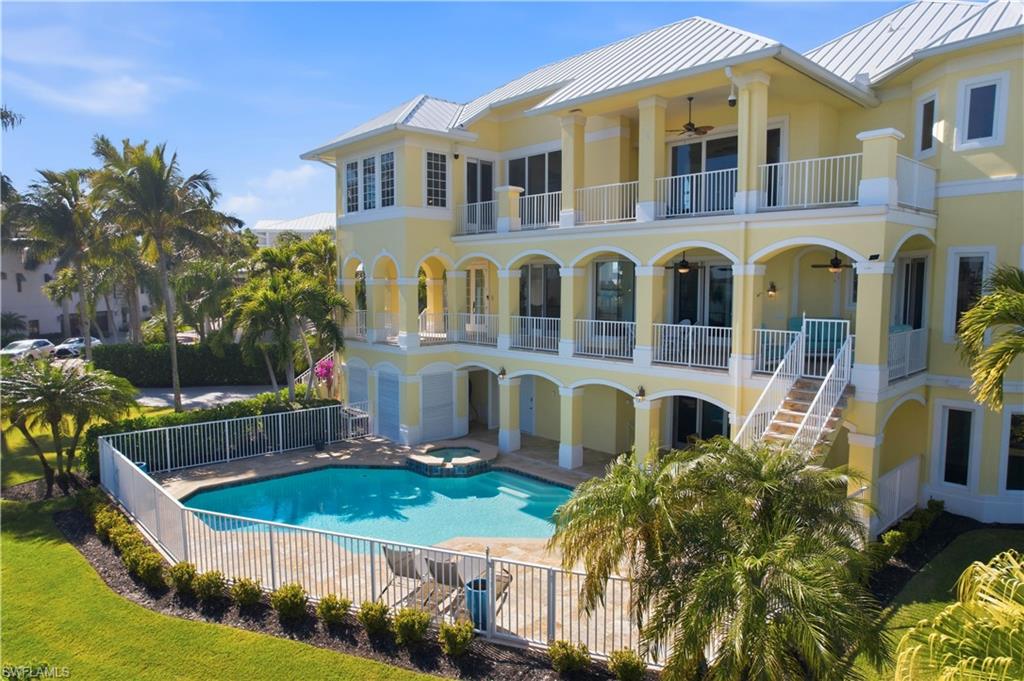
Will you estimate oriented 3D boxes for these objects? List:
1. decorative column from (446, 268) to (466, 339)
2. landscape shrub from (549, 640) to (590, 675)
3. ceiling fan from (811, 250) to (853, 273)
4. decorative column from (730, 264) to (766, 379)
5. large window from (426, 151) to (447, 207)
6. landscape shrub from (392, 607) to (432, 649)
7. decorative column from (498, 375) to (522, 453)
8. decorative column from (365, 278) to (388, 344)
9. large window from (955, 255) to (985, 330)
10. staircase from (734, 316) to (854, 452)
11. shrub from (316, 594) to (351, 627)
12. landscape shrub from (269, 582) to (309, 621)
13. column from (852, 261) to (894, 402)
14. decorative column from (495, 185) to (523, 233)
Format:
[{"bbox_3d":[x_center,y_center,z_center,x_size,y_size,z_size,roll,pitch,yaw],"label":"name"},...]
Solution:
[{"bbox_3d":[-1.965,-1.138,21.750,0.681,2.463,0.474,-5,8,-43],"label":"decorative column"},{"bbox_3d":[0.819,4.511,8.915,0.600,0.515,0.600,0,6,0],"label":"landscape shrub"},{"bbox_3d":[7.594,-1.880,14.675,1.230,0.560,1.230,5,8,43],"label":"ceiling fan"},{"bbox_3d":[5.357,-0.450,14.150,0.572,2.529,0.545,-5,8,-43],"label":"decorative column"},{"bbox_3d":[-2.490,-5.260,20.500,0.770,1.760,0.120,-5,7,-39],"label":"large window"},{"bbox_3d":[-1.542,4.404,9.602,0.576,0.570,0.576,0,6,0],"label":"landscape shrub"},{"bbox_3d":[-0.050,2.286,19.614,0.519,2.321,0.503,-5,8,-44],"label":"decorative column"},{"bbox_3d":[-4.524,-0.976,21.078,0.488,2.226,0.504,-5,8,-44],"label":"decorative column"},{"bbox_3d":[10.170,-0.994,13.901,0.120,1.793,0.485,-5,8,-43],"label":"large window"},{"bbox_3d":[4.739,2.011,11.353,4.920,4.670,1.130,-5,8,-43],"label":"staircase"},{"bbox_3d":[-2.863,4.273,10.008,0.520,0.430,0.520,-2,6,-17],"label":"shrub"},{"bbox_3d":[-3.679,4.332,10.347,0.593,0.583,0.593,5,8,43],"label":"landscape shrub"},{"bbox_3d":[6.985,-0.180,12.131,0.567,2.645,0.519,-5,8,-44],"label":"column"},{"bbox_3d":[-0.094,-3.959,19.056,0.610,1.378,0.625,-5,8,-44],"label":"decorative column"}]

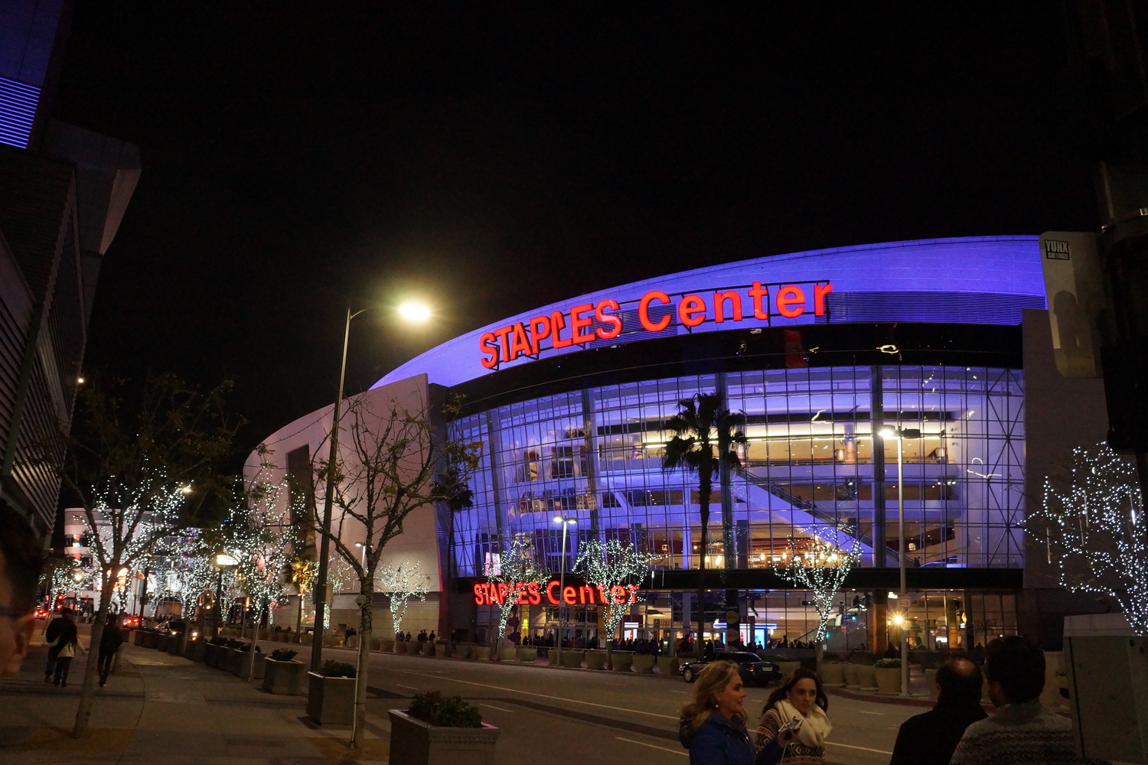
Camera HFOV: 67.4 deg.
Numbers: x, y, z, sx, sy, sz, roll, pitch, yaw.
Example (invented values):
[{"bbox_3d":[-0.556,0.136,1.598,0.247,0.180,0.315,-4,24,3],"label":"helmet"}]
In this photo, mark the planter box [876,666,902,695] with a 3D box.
[{"bbox_3d":[11.480,10.796,31.177,1.240,0.930,1.240,-4,-17,19],"label":"planter box"}]

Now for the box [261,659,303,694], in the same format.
[{"bbox_3d":[-7.346,7.437,21.800,0.740,0.780,1.450,10,-18,-26],"label":"box"}]

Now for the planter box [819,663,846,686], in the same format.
[{"bbox_3d":[11.994,13.508,39.986,1.240,0.930,1.240,-3,-17,16],"label":"planter box"}]

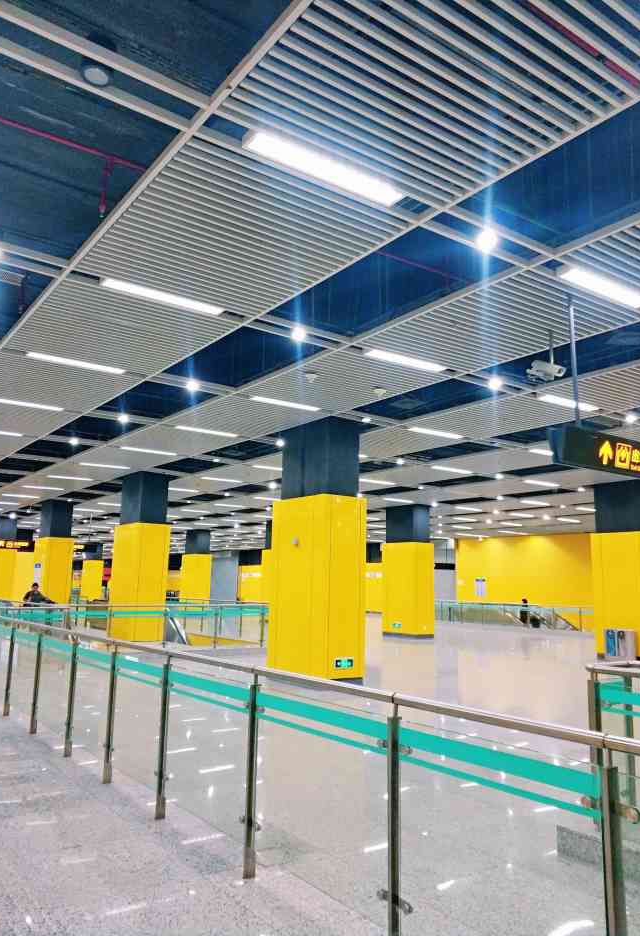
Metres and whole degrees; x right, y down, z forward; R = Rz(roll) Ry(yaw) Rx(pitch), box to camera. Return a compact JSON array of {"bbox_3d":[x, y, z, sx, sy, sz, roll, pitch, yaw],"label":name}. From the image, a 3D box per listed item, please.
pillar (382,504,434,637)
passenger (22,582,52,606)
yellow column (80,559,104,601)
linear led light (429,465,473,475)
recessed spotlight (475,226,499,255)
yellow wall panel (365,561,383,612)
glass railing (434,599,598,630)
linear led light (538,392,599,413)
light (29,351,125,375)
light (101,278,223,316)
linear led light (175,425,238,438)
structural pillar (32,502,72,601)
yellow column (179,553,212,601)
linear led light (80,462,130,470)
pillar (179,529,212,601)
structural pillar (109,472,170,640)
[{"bbox_3d":[3.015,3.516,24.798,0.871,4.338,1.611,8,-11,-34],"label":"pillar"},{"bbox_3d":[-6.491,3.377,16.600,0.600,1.540,0.420,1,-9,2],"label":"passenger"},{"bbox_3d":[-18.014,9.012,57.975,0.948,3.349,1.858,8,-11,-34],"label":"yellow column"},{"bbox_3d":[3.057,0.028,16.767,1.210,0.070,0.160,8,-11,-34],"label":"linear led light"},{"bbox_3d":[1.352,-1.841,5.903,0.170,0.110,0.170,8,-11,-34],"label":"recessed spotlight"},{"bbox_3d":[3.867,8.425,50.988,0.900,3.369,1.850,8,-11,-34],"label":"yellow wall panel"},{"bbox_3d":[9.152,7.209,35.642,0.120,1.120,9.700,8,-11,-34],"label":"glass railing"},{"bbox_3d":[3.640,-0.962,10.621,1.210,0.070,0.160,8,-11,-34],"label":"linear led light"},{"bbox_3d":[-3.148,-1.351,9.429,1.230,0.080,0.150,8,-11,-34],"label":"light"},{"bbox_3d":[-1.496,-1.671,7.064,1.210,0.070,0.160,8,-11,-34],"label":"light"},{"bbox_3d":[-2.057,-0.678,13.226,1.210,0.070,0.160,8,-11,-34],"label":"linear led light"},{"bbox_3d":[-9.522,3.436,26.055,0.871,4.338,1.611,8,-11,-34],"label":"structural pillar"},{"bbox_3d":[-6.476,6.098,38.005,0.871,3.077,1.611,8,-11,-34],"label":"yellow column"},{"bbox_3d":[-5.182,-0.039,17.612,1.210,0.070,0.160,8,-11,-34],"label":"linear led light"},{"bbox_3d":[-7.270,6.250,43.010,0.948,4.520,1.858,8,-11,-34],"label":"pillar"},{"bbox_3d":[-4.784,2.456,19.400,0.871,4.338,1.611,8,-11,-34],"label":"structural pillar"}]

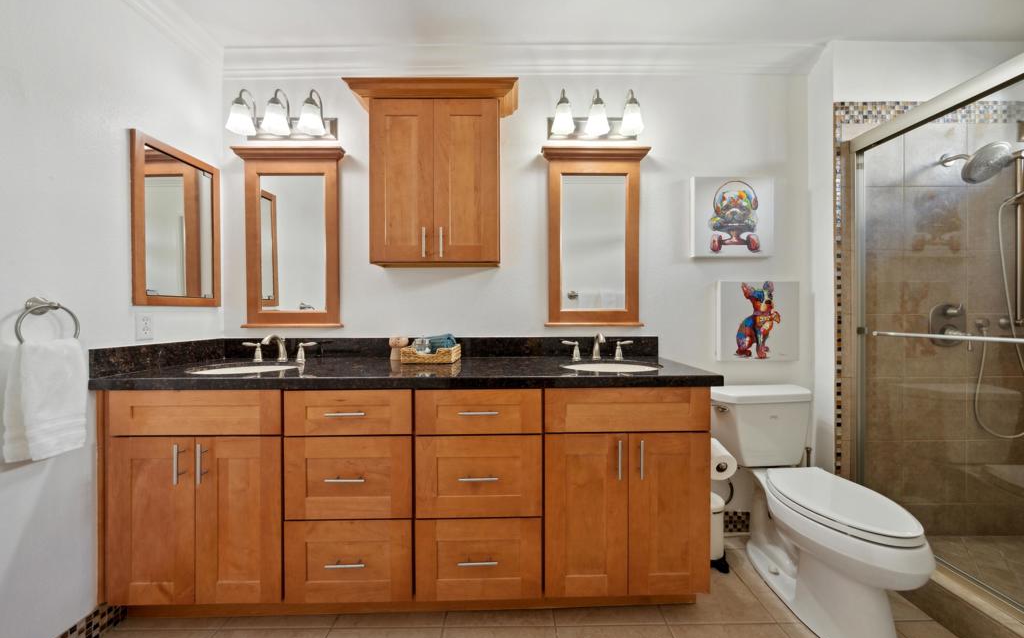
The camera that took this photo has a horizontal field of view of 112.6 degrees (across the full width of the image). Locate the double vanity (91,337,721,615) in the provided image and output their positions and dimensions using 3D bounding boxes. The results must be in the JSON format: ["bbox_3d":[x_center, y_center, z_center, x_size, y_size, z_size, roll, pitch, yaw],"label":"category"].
[{"bbox_3d":[-0.379,0.609,1.498,2.270,1.015,0.540,0,1,-1],"label":"double vanity"}]

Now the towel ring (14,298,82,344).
[{"bbox_3d":[-1.482,0.020,1.086,0.067,0.178,0.151,0,1,0],"label":"towel ring"}]

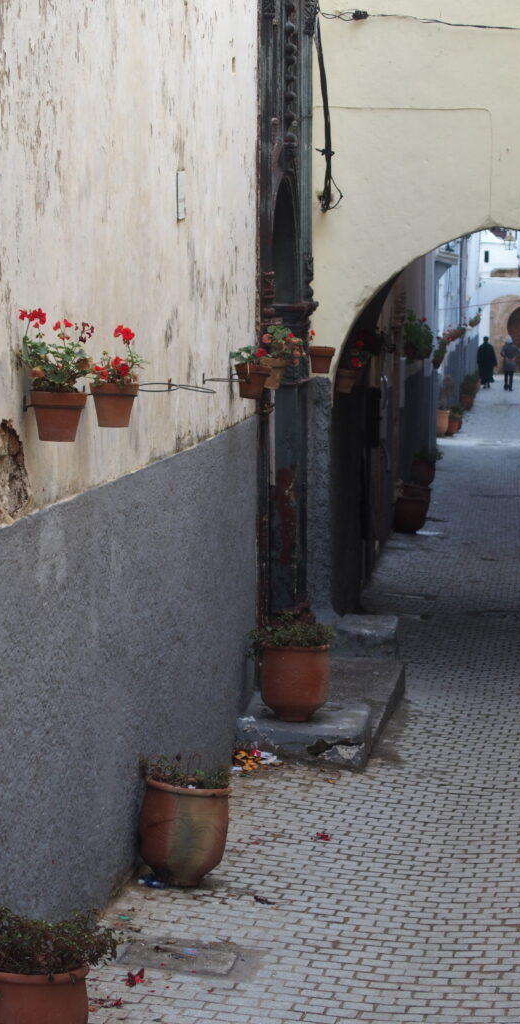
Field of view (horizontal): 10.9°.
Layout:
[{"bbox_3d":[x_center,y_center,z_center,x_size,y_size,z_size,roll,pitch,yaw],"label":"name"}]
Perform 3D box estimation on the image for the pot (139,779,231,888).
[{"bbox_3d":[-0.287,1.227,10.400,0.345,0.385,0.345,0,4,0],"label":"pot"}]

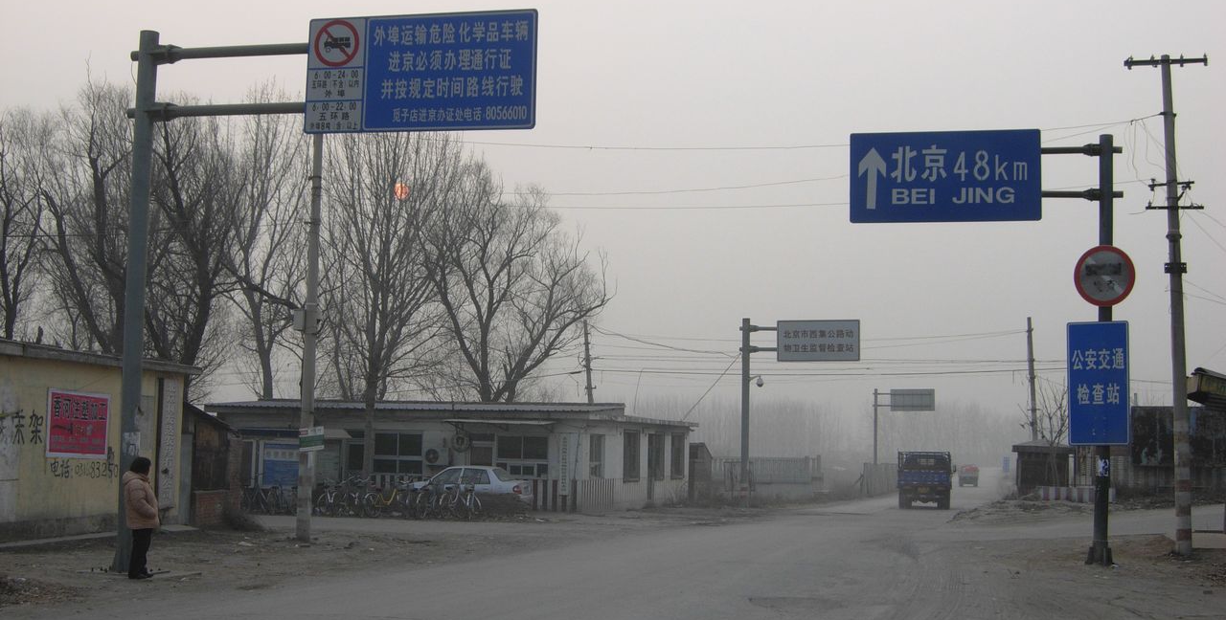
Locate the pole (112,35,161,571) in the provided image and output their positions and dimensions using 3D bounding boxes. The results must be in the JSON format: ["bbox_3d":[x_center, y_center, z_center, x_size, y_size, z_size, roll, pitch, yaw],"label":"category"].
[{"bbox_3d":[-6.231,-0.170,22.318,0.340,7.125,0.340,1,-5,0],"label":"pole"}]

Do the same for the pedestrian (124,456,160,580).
[{"bbox_3d":[-5.998,2.637,21.669,0.420,1.560,0.500,3,-5,-18],"label":"pedestrian"}]

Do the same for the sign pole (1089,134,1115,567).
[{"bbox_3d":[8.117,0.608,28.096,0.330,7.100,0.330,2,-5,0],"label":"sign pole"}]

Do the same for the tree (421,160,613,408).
[{"bbox_3d":[-3.850,0.843,68.000,7.000,13.402,6.600,1,-5,0],"label":"tree"}]

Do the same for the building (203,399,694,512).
[{"bbox_3d":[-5.314,5.034,59.255,13.600,3.400,11.600,-1,-5,19],"label":"building"}]

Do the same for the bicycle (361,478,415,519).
[{"bbox_3d":[-6.028,5.037,45.546,1.600,1.030,0.500,5,-7,-40],"label":"bicycle"}]

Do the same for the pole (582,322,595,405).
[{"bbox_3d":[-1.065,4.577,80.363,0.350,8.247,0.350,-4,-5,0],"label":"pole"}]

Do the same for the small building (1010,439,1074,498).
[{"bbox_3d":[16.152,6.038,63.896,2.200,2.350,2.200,0,-5,14],"label":"small building"}]

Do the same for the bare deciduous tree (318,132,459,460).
[{"bbox_3d":[-6.578,0.127,50.000,4.000,11.456,4.000,1,-5,0],"label":"bare deciduous tree"}]

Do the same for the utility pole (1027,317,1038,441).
[{"bbox_3d":[18.163,4.330,73.397,0.350,8.119,0.350,-1,-6,0],"label":"utility pole"}]

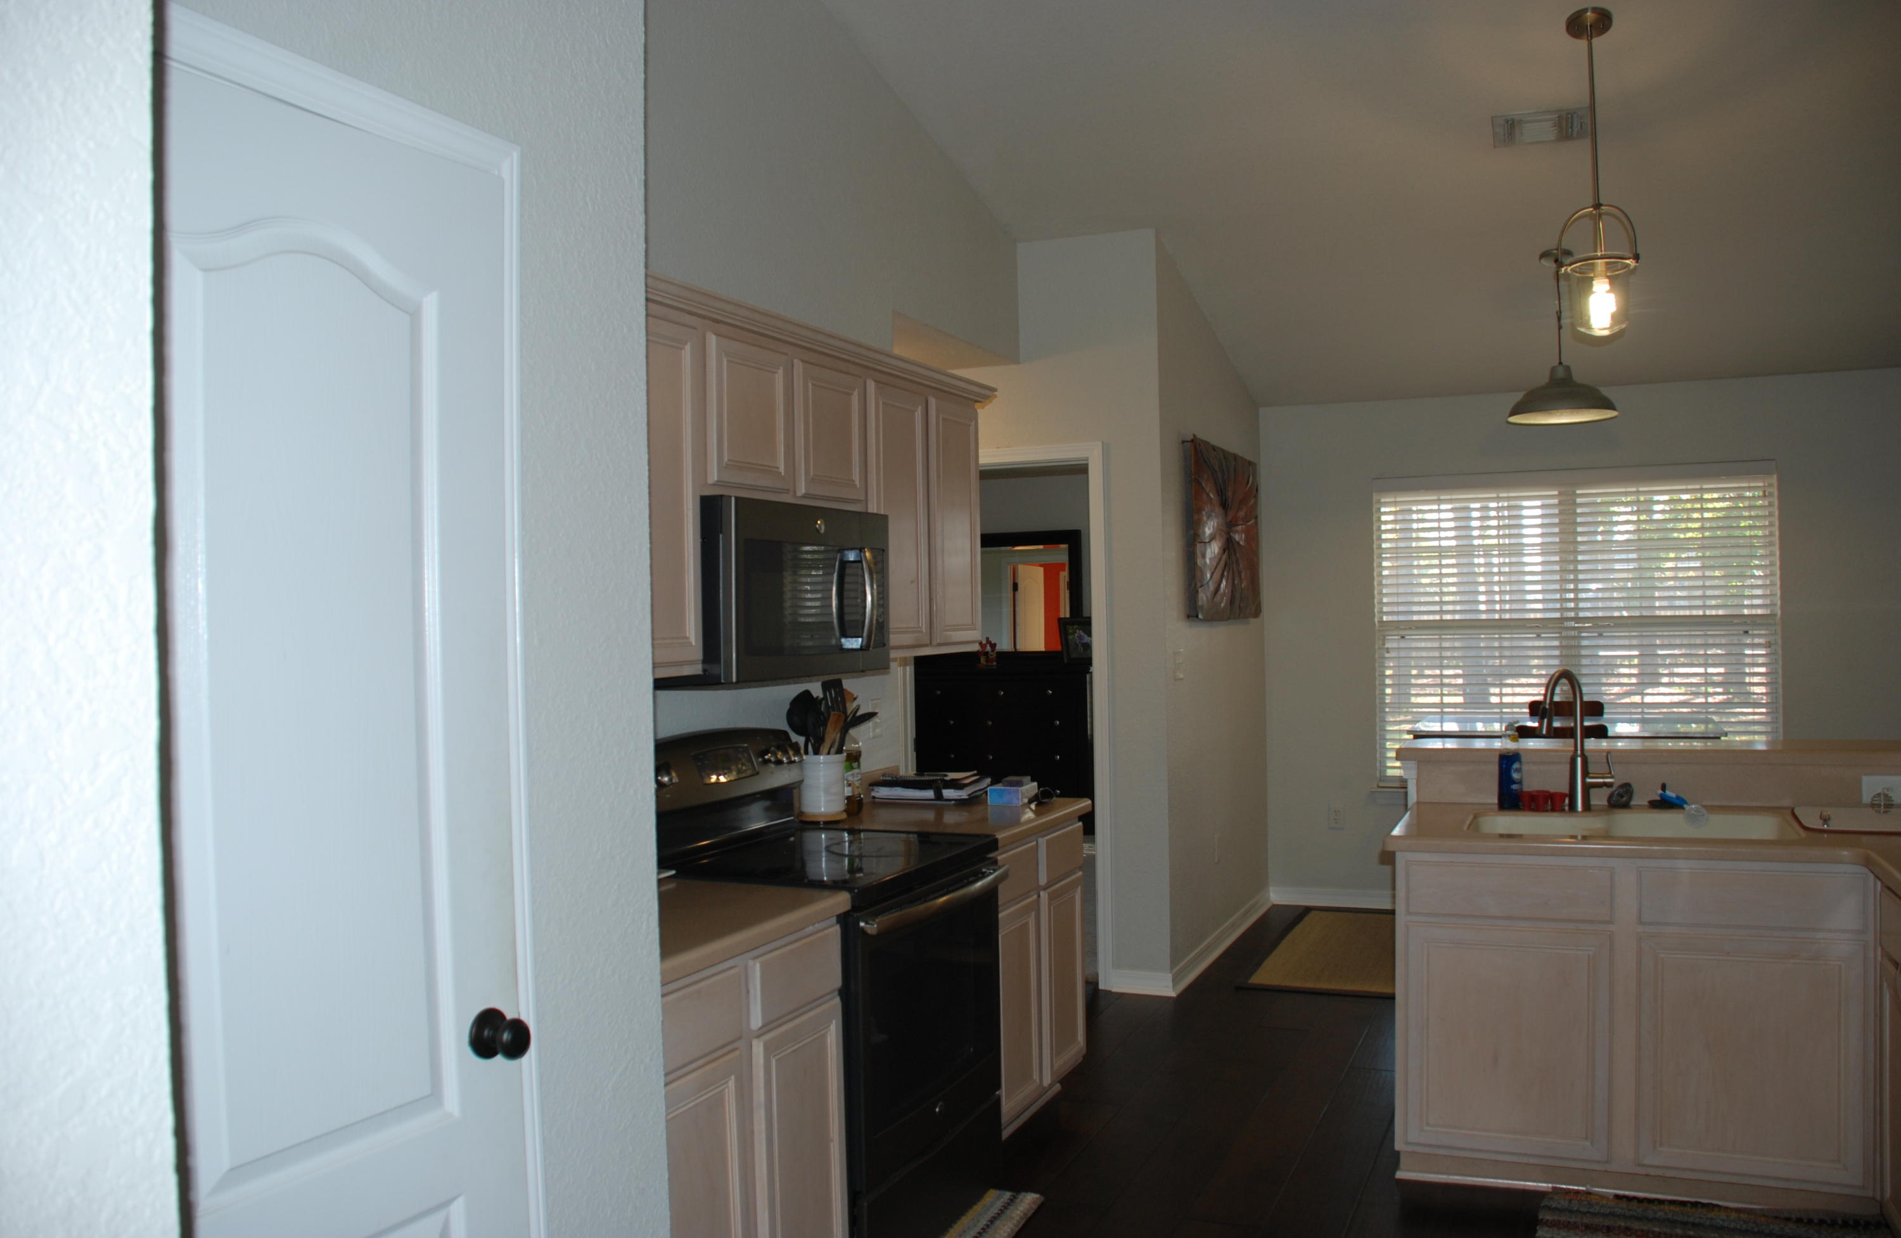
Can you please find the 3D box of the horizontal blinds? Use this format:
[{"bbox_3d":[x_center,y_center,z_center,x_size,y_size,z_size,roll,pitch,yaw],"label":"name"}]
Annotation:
[{"bbox_3d":[2.844,0.059,6.561,1.716,1.464,0.070,-1,0,24],"label":"horizontal blinds"}]

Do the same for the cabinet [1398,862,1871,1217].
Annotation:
[{"bbox_3d":[1.720,1.005,3.635,1.041,0.853,0.600,-1,0,24],"label":"cabinet"}]

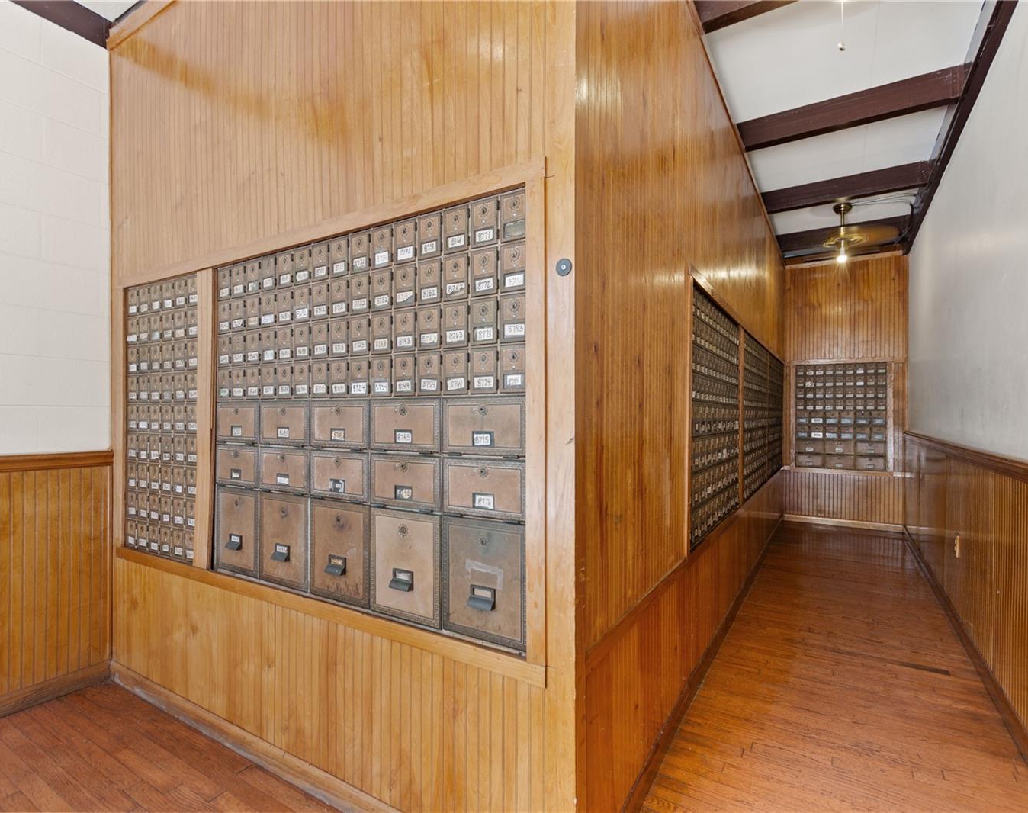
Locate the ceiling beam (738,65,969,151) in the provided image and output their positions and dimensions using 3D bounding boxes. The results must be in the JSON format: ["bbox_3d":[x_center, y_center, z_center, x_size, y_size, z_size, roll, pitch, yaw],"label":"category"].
[{"bbox_3d":[1.938,-1.732,2.991,1.080,0.175,0.080,0,0,31],"label":"ceiling beam"}]

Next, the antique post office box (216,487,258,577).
[{"bbox_3d":[-0.967,0.444,1.855,0.260,0.295,0.080,0,0,31],"label":"antique post office box"}]

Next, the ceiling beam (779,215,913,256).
[{"bbox_3d":[3.245,-1.693,5.055,1.080,0.175,0.080,0,0,31],"label":"ceiling beam"}]

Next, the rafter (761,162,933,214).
[{"bbox_3d":[2.822,-1.863,4.391,1.220,0.185,0.085,1,0,32],"label":"rafter"}]

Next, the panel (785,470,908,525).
[{"bbox_3d":[3.430,0.944,5.330,1.085,0.485,0.030,0,0,31],"label":"panel"}]

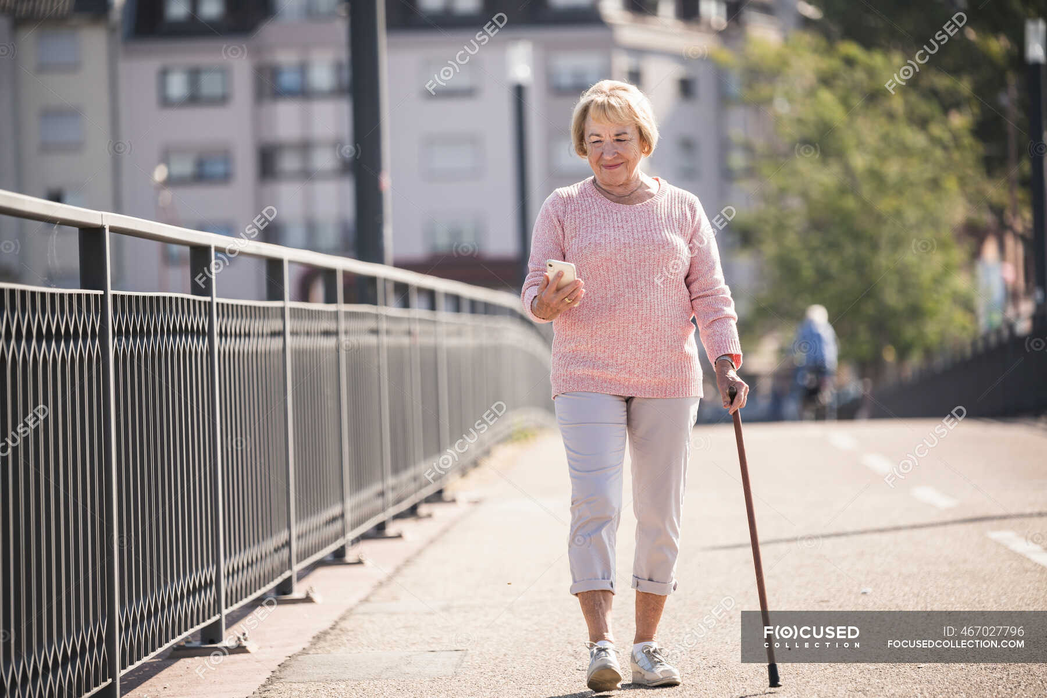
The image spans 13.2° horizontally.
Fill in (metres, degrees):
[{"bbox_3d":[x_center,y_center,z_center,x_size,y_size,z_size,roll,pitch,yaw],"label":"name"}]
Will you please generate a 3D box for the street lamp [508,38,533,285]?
[{"bbox_3d":[0.028,-1.318,51.500,0.270,4.400,0.270,-2,0,-1],"label":"street lamp"}]

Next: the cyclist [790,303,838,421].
[{"bbox_3d":[3.678,0.300,57.000,0.600,1.680,1.700,-2,0,1],"label":"cyclist"}]

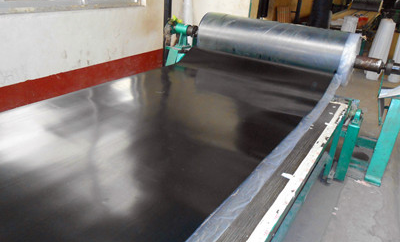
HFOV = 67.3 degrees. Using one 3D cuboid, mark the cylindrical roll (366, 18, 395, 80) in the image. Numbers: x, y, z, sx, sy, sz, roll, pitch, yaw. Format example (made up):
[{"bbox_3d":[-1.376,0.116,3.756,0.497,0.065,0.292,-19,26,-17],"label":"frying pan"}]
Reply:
[{"bbox_3d":[3.180,-1.260,5.300,0.265,0.990,0.265,3,24,0],"label":"cylindrical roll"}]

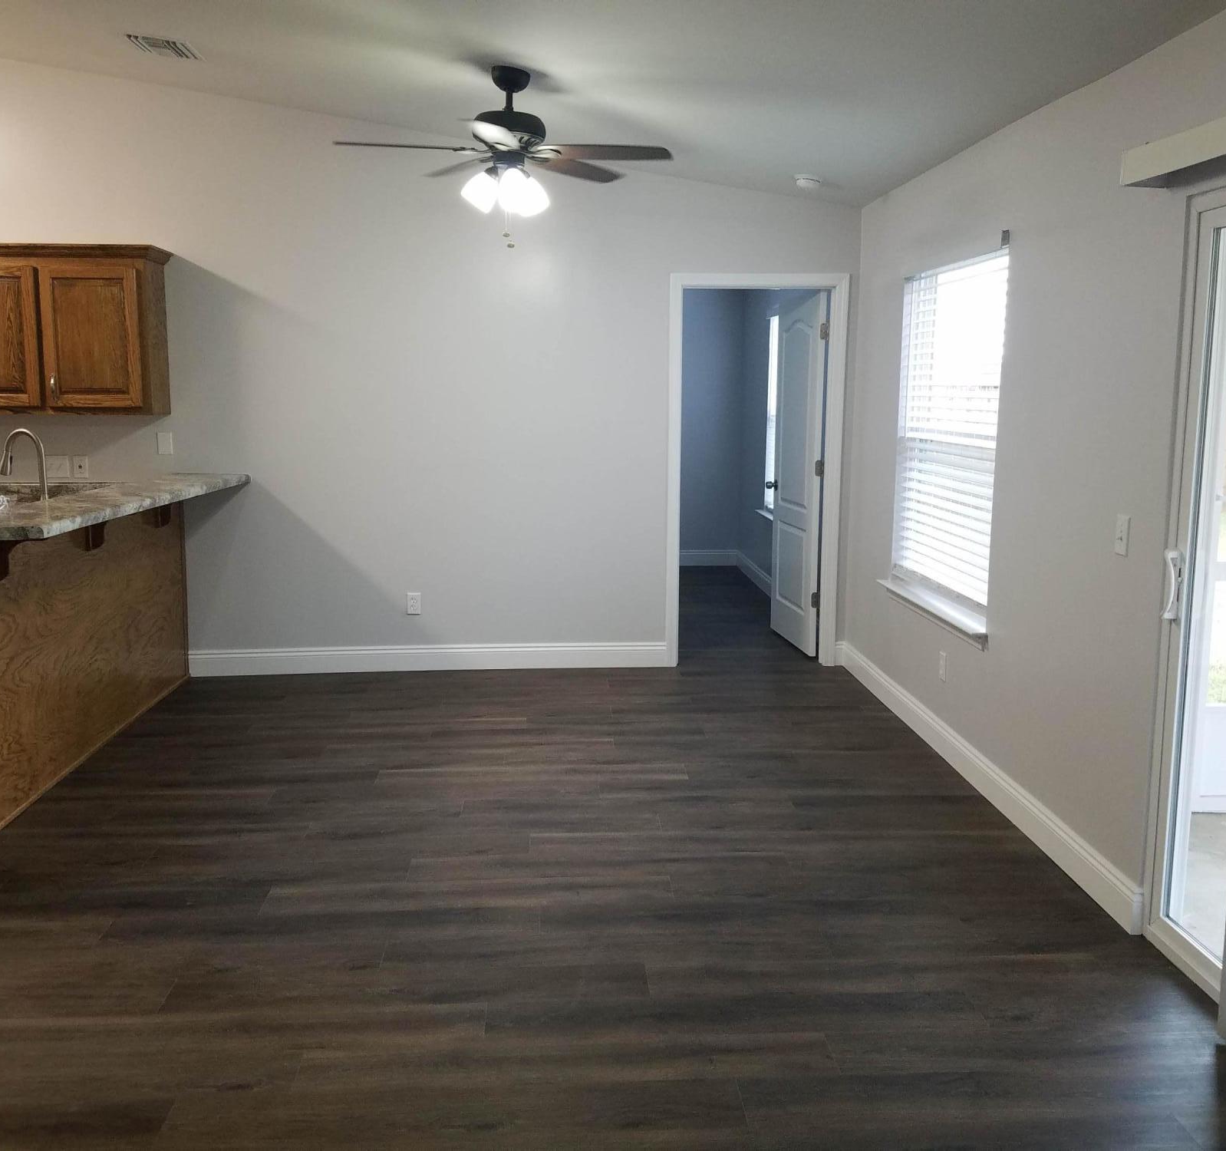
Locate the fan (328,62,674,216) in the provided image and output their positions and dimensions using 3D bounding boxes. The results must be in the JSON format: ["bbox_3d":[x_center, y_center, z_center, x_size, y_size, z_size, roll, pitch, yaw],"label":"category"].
[{"bbox_3d":[-0.419,-1.676,4.463,1.280,0.565,1.280,-1,9,-3],"label":"fan"}]

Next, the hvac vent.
[{"bbox_3d":[-1.911,-2.248,4.936,0.285,0.020,0.300,8,9,-5],"label":"hvac vent"}]

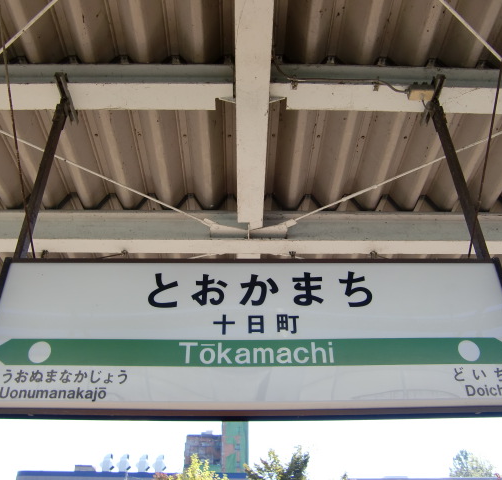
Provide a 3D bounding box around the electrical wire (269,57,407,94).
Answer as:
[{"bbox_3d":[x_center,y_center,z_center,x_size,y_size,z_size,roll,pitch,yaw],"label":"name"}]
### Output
[{"bbox_3d":[0.475,-0.881,2.769,0.740,0.210,0.090,0,-35,0],"label":"electrical wire"}]

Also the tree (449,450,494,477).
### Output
[{"bbox_3d":[18.000,22.500,39.200,4.600,12.000,4.600,0,-35,0],"label":"tree"}]

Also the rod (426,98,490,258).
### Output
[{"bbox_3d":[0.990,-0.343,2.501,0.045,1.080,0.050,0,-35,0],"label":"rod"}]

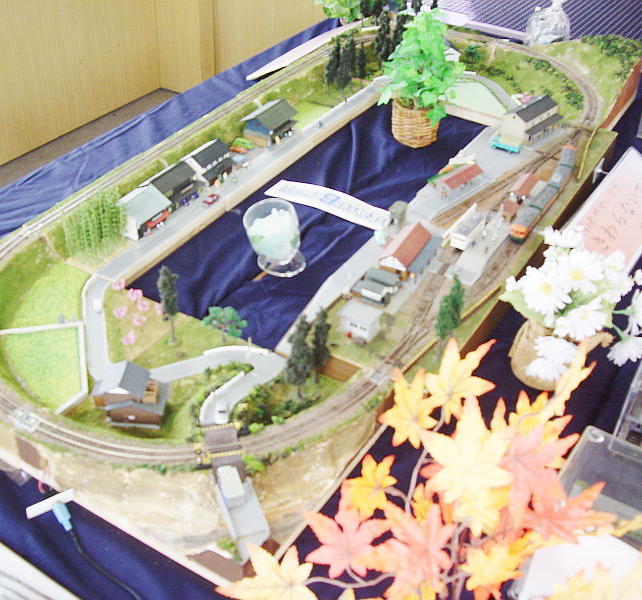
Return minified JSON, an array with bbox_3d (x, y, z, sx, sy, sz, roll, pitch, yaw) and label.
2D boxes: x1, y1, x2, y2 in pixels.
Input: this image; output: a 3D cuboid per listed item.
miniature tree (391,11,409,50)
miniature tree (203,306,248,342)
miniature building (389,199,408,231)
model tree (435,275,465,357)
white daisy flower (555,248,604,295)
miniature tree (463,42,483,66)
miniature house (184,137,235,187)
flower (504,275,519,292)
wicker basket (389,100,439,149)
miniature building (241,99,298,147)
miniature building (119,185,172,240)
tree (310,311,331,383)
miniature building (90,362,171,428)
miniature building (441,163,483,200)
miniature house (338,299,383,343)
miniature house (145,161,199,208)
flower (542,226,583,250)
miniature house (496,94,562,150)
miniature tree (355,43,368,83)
[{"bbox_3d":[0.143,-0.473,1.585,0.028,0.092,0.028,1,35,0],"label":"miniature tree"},{"bbox_3d":[-0.115,0.031,1.042,0.051,0.049,0.047,2,37,-2],"label":"miniature tree"},{"bbox_3d":[0.099,-0.107,1.097,0.017,0.022,0.022,19,39,24],"label":"miniature building"},{"bbox_3d":[0.144,0.020,0.980,0.033,0.115,0.034,21,41,22],"label":"model tree"},{"bbox_3d":[0.245,-0.027,0.832,0.045,0.045,0.018,-2,5,-4],"label":"white daisy flower"},{"bbox_3d":[0.302,-0.484,1.739,0.038,0.042,0.036,21,41,22],"label":"miniature tree"},{"bbox_3d":[-0.165,-0.204,1.294,0.049,0.043,0.065,23,42,23],"label":"miniature house"},{"bbox_3d":[0.182,-0.016,0.840,0.015,0.016,0.011,26,7,32],"label":"flower"},{"bbox_3d":[0.149,-0.283,1.381,0.073,0.066,0.073,1,35,0],"label":"wicker basket"},{"bbox_3d":[-0.080,-0.284,1.397,0.061,0.047,0.072,22,42,22],"label":"miniature building"},{"bbox_3d":[-0.248,-0.122,1.184,0.063,0.044,0.069,22,42,22],"label":"miniature building"},{"bbox_3d":[-0.001,0.050,0.935,0.022,0.106,0.022,2,38,-1],"label":"tree"},{"bbox_3d":[-0.195,0.098,0.904,0.072,0.048,0.049,4,38,1],"label":"miniature building"},{"bbox_3d":[0.206,-0.180,1.321,0.034,0.027,0.081,29,44,30],"label":"miniature building"},{"bbox_3d":[0.046,0.026,1.038,0.042,0.028,0.034,19,40,20],"label":"miniature house"},{"bbox_3d":[-0.221,-0.173,1.312,0.058,0.038,0.074,21,41,22],"label":"miniature house"},{"bbox_3d":[0.229,-0.058,0.834,0.040,0.018,0.036,1,20,0],"label":"flower"},{"bbox_3d":[0.341,-0.289,1.407,0.057,0.048,0.096,31,46,31],"label":"miniature house"},{"bbox_3d":[0.080,-0.446,1.656,0.023,0.082,0.023,21,41,22],"label":"miniature tree"}]

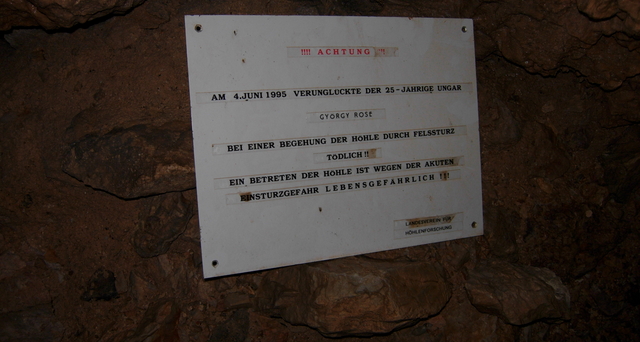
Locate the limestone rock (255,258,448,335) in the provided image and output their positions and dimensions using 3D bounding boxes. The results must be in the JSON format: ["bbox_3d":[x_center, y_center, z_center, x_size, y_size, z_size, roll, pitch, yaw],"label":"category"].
[{"bbox_3d":[0.043,0.162,0.876,0.245,0.095,0.105,-5,4,-24],"label":"limestone rock"}]

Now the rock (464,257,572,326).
[{"bbox_3d":[0.288,0.177,0.986,0.155,0.087,0.100,-5,4,-25],"label":"rock"}]

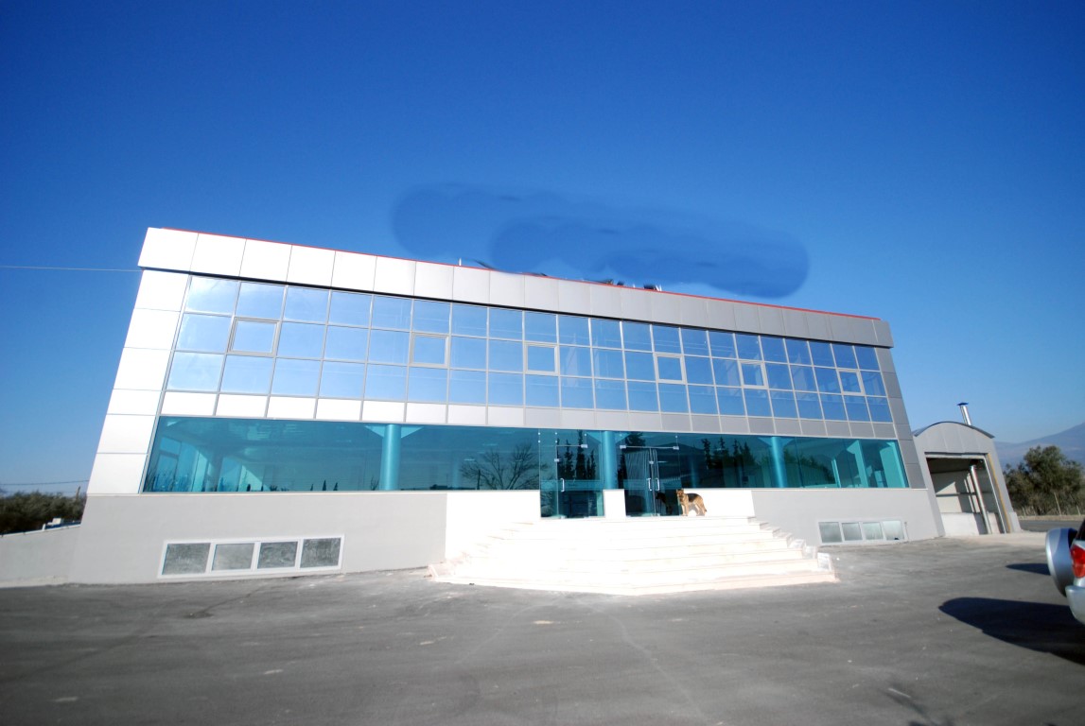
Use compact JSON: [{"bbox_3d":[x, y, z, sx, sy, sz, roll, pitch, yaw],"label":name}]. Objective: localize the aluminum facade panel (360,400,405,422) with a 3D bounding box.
[{"bbox_3d":[-4.779,1.476,13.658,1.212,0.609,0.080,4,-18,-16],"label":"aluminum facade panel"}]

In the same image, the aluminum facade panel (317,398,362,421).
[{"bbox_3d":[-5.550,1.289,12.363,1.114,0.558,0.060,4,-18,-16],"label":"aluminum facade panel"}]

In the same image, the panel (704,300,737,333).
[{"bbox_3d":[6.905,-1.864,17.529,1.200,1.220,0.080,4,-19,-16],"label":"panel"}]

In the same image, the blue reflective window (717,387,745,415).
[{"bbox_3d":[6.923,1.414,16.612,1.165,1.065,0.080,4,-18,-16],"label":"blue reflective window"}]

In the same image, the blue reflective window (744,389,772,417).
[{"bbox_3d":[8.075,1.497,16.939,1.165,1.065,0.080,4,-18,-16],"label":"blue reflective window"}]

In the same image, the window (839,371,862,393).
[{"bbox_3d":[12.242,0.763,17.955,1.114,1.015,0.060,4,-18,-16],"label":"window"}]

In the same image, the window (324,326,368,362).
[{"bbox_3d":[-5.577,-0.527,12.926,1.114,1.015,0.060,4,-18,-16],"label":"window"}]

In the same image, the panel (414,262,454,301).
[{"bbox_3d":[-3.598,-2.731,15.164,1.238,1.225,0.080,4,-18,-16],"label":"panel"}]

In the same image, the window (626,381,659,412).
[{"bbox_3d":[3.468,1.165,15.632,1.165,1.065,0.080,4,-18,-16],"label":"window"}]

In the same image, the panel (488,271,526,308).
[{"bbox_3d":[-1.153,-2.457,15.224,1.188,1.188,0.100,4,-18,-16],"label":"panel"}]

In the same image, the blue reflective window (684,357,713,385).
[{"bbox_3d":[5.749,0.283,16.620,1.128,1.038,0.080,4,-18,-16],"label":"blue reflective window"}]

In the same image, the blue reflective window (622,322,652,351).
[{"bbox_3d":[3.426,-0.940,16.305,1.128,1.038,0.080,4,-18,-16],"label":"blue reflective window"}]

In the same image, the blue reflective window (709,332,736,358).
[{"bbox_3d":[6.882,-0.688,17.283,1.128,1.038,0.080,4,-18,-16],"label":"blue reflective window"}]

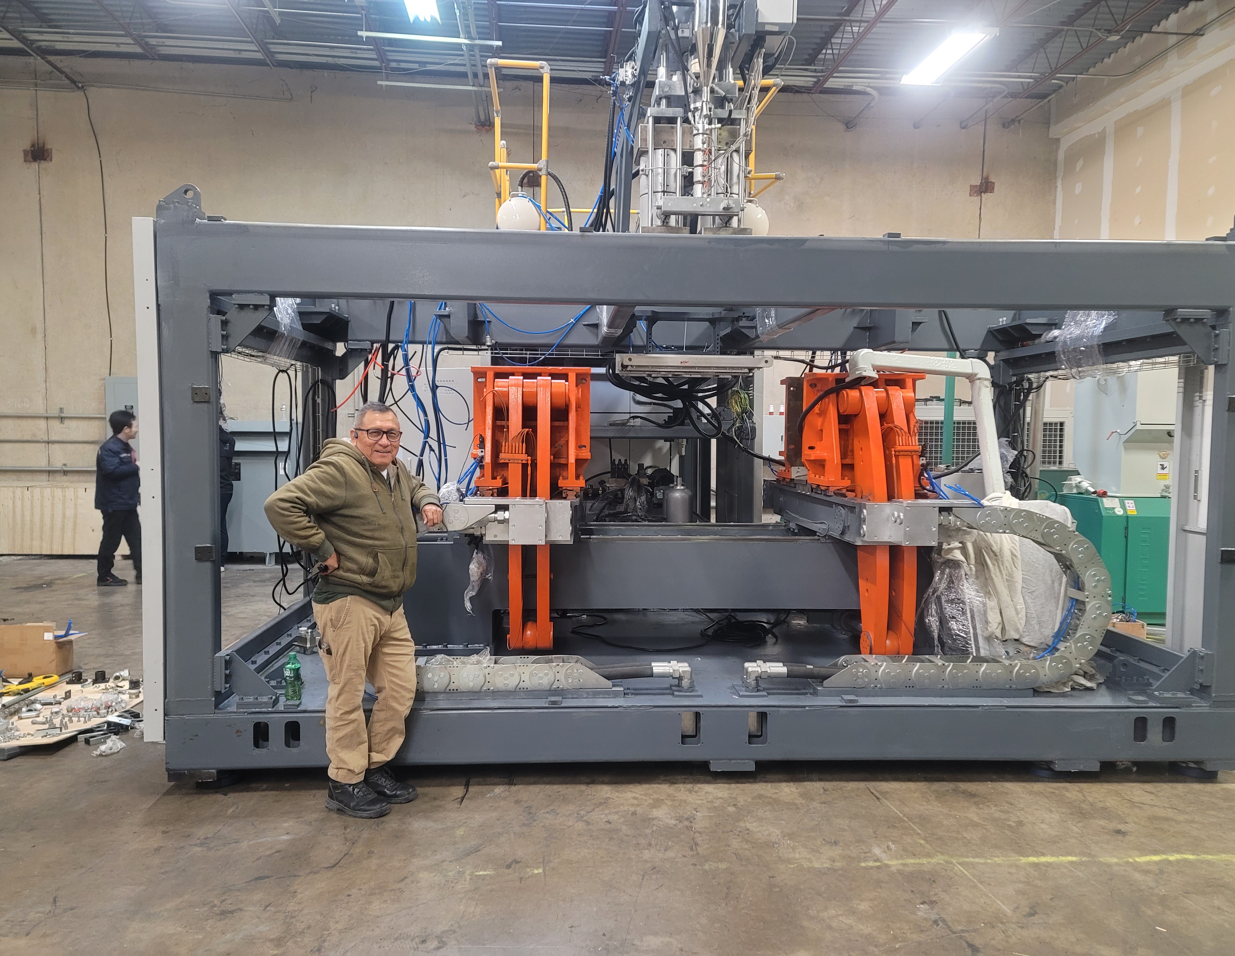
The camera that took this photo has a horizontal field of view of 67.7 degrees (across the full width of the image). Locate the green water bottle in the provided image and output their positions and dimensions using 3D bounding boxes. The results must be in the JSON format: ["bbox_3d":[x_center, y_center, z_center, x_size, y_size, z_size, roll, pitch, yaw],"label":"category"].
[{"bbox_3d":[-1.443,0.879,4.089,0.072,0.214,0.072,0,3,-3],"label":"green water bottle"}]

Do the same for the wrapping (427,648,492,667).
[{"bbox_3d":[-0.734,0.818,4.258,0.300,0.085,0.150,0,3,-3],"label":"wrapping"}]

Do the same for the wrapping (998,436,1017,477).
[{"bbox_3d":[2.474,-0.111,5.886,0.160,0.270,0.160,0,3,-3],"label":"wrapping"}]

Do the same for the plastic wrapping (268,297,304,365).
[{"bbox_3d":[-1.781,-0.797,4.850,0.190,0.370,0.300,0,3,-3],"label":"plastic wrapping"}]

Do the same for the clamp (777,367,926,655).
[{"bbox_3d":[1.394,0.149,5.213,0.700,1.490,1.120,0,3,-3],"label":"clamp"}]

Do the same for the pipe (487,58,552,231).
[{"bbox_3d":[-0.560,-1.728,5.343,0.360,1.100,0.750,0,3,-3],"label":"pipe"}]

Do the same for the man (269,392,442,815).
[{"bbox_3d":[-1.108,0.528,3.907,0.530,1.700,0.670,3,4,37],"label":"man"}]

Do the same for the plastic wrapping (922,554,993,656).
[{"bbox_3d":[1.792,0.675,4.890,0.370,0.560,0.280,0,3,-3],"label":"plastic wrapping"}]

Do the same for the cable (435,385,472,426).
[{"bbox_3d":[-0.957,-0.426,5.396,0.220,0.250,0.120,0,3,-3],"label":"cable"}]

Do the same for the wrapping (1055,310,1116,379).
[{"bbox_3d":[2.719,-0.785,5.297,0.220,0.430,0.480,0,3,-3],"label":"wrapping"}]

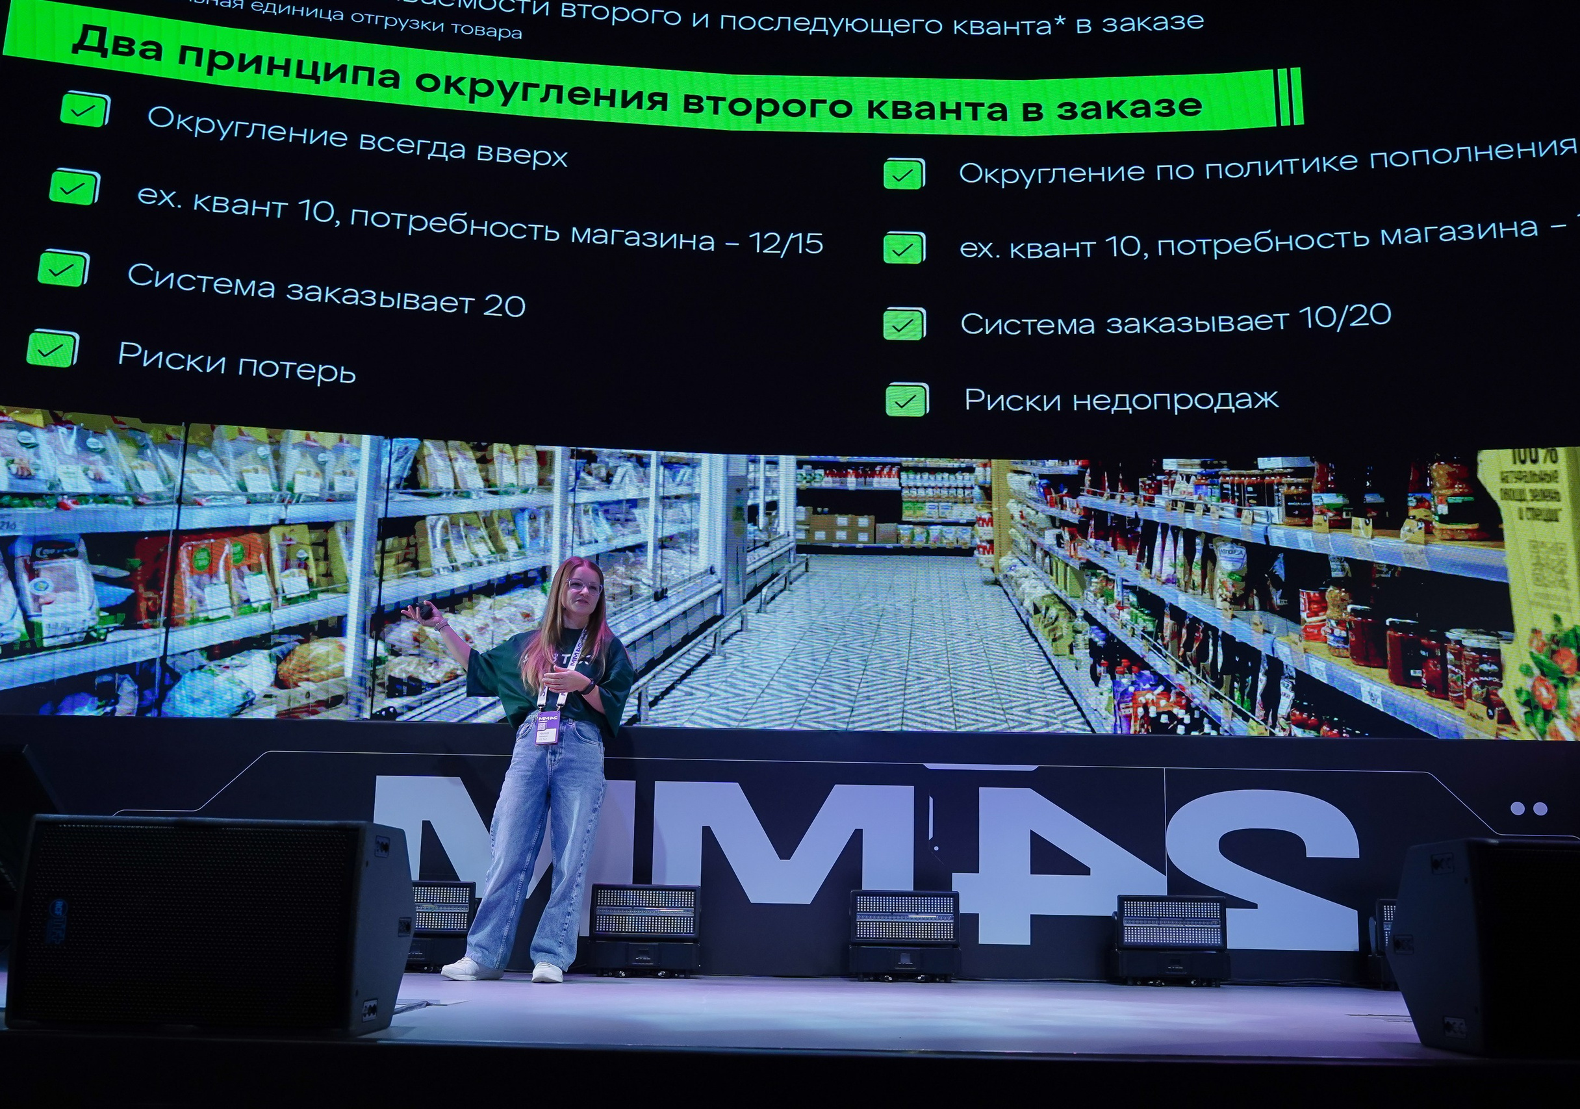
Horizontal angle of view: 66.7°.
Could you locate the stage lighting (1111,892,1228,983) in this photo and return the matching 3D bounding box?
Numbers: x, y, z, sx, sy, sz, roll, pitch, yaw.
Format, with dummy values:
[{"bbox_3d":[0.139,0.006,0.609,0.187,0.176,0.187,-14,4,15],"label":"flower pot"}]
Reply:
[{"bbox_3d":[1.600,1.602,5.000,0.445,0.345,0.210,1,-11,0],"label":"stage lighting"}]

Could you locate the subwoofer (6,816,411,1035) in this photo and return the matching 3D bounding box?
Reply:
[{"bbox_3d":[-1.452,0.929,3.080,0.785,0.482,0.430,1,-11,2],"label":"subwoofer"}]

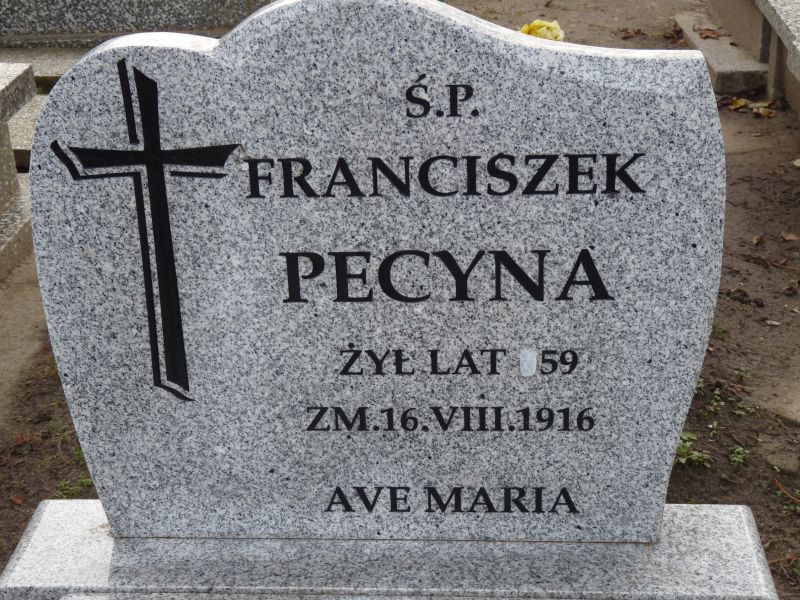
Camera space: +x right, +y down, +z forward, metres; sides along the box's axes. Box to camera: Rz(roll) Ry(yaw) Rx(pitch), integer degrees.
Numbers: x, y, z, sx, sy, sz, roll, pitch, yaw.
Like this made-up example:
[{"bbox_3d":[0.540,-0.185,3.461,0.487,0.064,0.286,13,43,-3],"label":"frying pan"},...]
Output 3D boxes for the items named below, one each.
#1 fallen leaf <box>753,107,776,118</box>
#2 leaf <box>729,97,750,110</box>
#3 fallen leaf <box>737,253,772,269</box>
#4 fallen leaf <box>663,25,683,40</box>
[{"bbox_3d":[1.250,-0.643,5.153,0.082,0.023,0.070,3,24,13],"label":"fallen leaf"},{"bbox_3d":[1.188,-0.688,5.257,0.077,0.028,0.065,3,24,12],"label":"leaf"},{"bbox_3d":[0.922,-0.103,3.917,0.056,0.020,0.090,-23,30,-39],"label":"fallen leaf"},{"bbox_3d":[1.136,-1.115,6.262,0.083,0.032,0.071,2,23,10],"label":"fallen leaf"}]

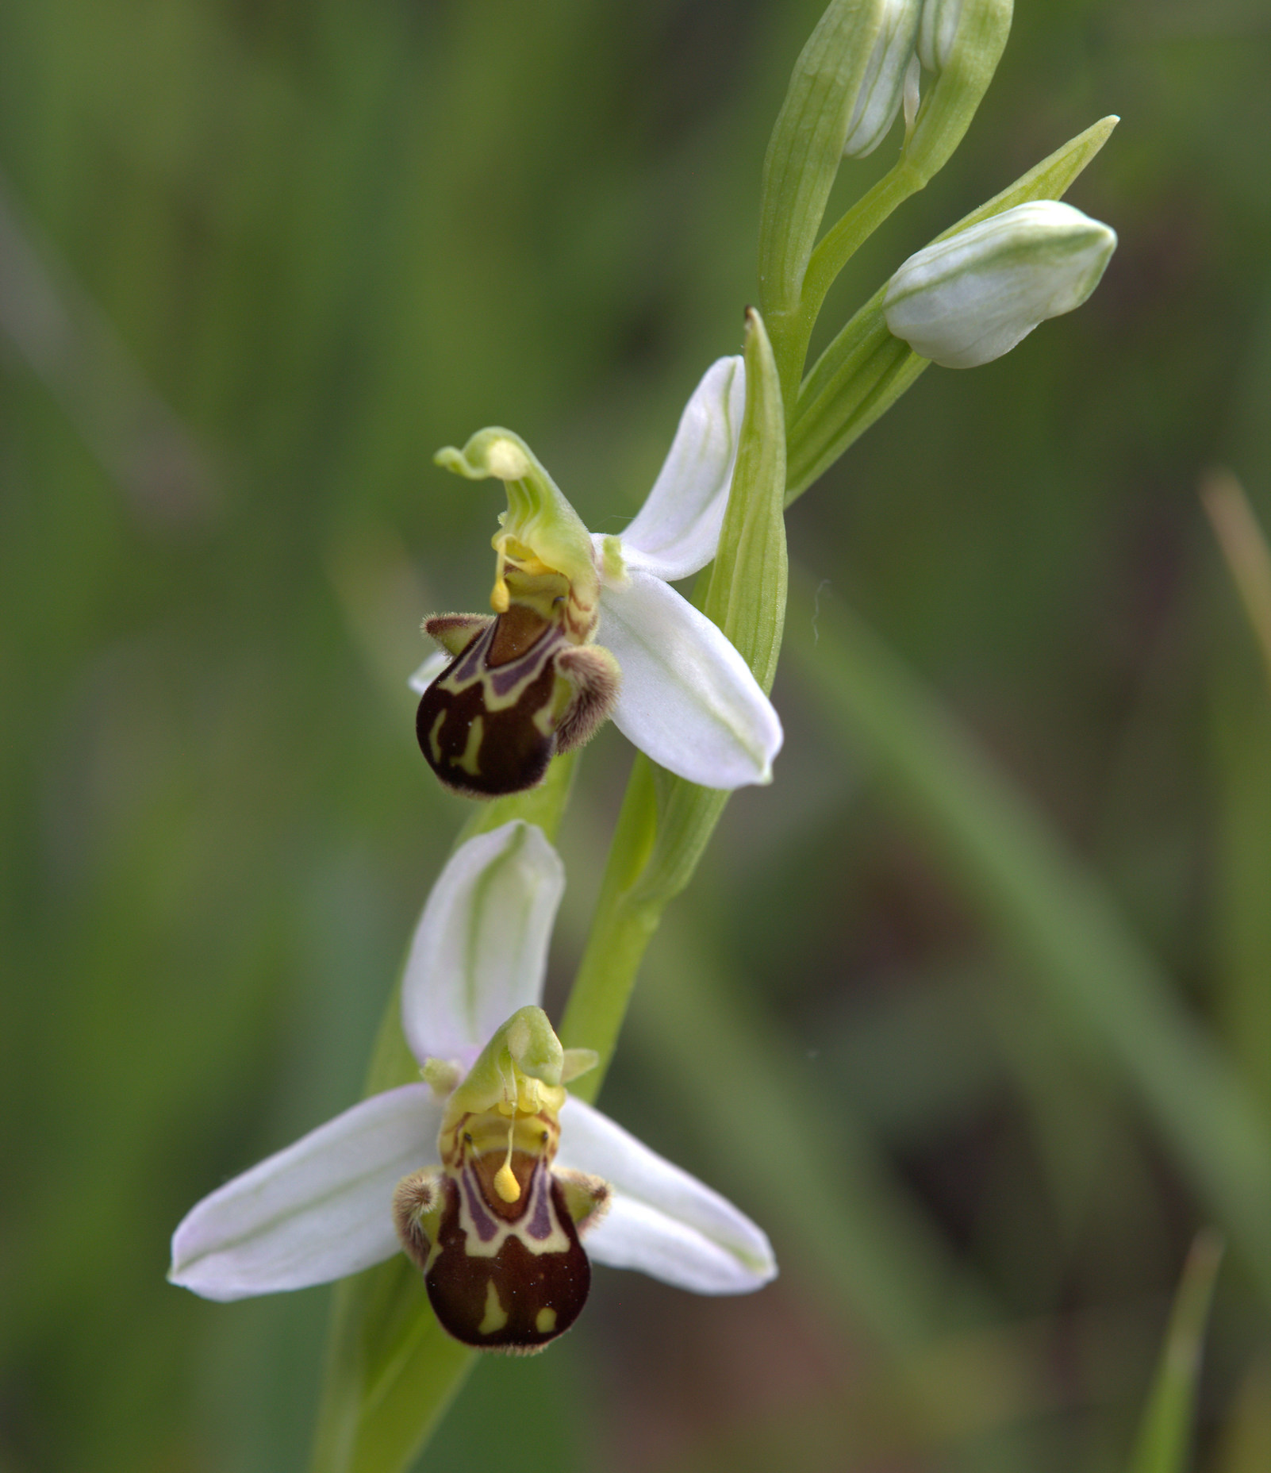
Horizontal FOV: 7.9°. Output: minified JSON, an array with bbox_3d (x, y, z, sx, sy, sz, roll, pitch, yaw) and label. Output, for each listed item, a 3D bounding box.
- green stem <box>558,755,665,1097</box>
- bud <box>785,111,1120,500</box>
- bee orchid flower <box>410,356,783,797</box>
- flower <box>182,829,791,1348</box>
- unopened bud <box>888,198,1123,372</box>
[{"bbox_3d":[-0.001,0.009,0.428,0.003,0.016,0.003,15,3,0],"label":"green stem"},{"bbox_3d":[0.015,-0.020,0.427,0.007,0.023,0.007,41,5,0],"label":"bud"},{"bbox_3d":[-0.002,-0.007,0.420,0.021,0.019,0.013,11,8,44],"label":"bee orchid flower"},{"bbox_3d":[-0.007,0.016,0.420,0.027,0.024,0.013,3,7,-7],"label":"flower"},{"bbox_3d":[0.017,-0.021,0.425,0.011,0.006,0.006,-20,0,6],"label":"unopened bud"}]

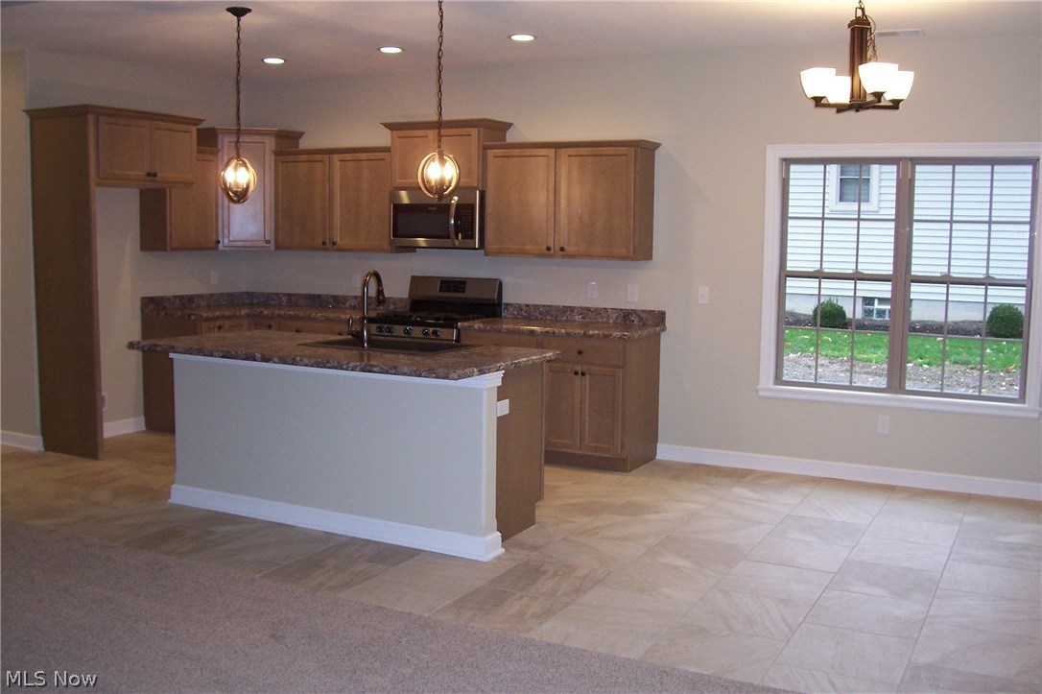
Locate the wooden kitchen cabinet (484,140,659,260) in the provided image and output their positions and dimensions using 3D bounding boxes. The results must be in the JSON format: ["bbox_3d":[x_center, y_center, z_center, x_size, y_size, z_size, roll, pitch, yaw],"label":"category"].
[{"bbox_3d":[0.337,-1.000,6.774,1.194,0.769,0.353,4,7,28],"label":"wooden kitchen cabinet"}]

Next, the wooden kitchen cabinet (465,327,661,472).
[{"bbox_3d":[0.267,0.318,6.737,1.220,0.872,0.620,4,7,28],"label":"wooden kitchen cabinet"}]

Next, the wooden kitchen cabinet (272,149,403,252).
[{"bbox_3d":[-1.379,-1.118,7.645,1.140,0.765,0.350,4,7,28],"label":"wooden kitchen cabinet"}]

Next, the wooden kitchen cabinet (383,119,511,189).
[{"bbox_3d":[-0.543,-1.392,7.190,0.895,0.469,0.374,4,7,28],"label":"wooden kitchen cabinet"}]

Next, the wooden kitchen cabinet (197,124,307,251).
[{"bbox_3d":[-2.252,-1.269,8.025,0.880,0.970,0.690,-1,6,-17],"label":"wooden kitchen cabinet"}]

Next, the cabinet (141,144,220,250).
[{"bbox_3d":[-2.609,-1.118,7.525,0.350,0.765,0.490,4,7,28],"label":"cabinet"}]

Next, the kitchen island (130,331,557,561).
[{"bbox_3d":[-0.944,0.460,5.170,2.121,0.924,1.000,4,7,28],"label":"kitchen island"}]

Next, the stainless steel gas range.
[{"bbox_3d":[-0.639,0.102,7.205,0.772,1.202,0.687,4,7,28],"label":"stainless steel gas range"}]

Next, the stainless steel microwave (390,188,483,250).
[{"bbox_3d":[-0.531,-0.922,7.177,0.755,0.420,0.395,4,7,28],"label":"stainless steel microwave"}]

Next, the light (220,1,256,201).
[{"bbox_3d":[-1.530,-1.301,5.327,0.205,1.033,0.205,-1,6,-16],"label":"light"}]

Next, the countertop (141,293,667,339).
[{"bbox_3d":[-0.942,-0.241,7.086,3.788,0.141,1.136,4,7,28],"label":"countertop"}]

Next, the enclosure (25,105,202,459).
[{"bbox_3d":[-2.802,-0.452,6.931,0.616,2.310,1.000,4,7,28],"label":"enclosure"}]

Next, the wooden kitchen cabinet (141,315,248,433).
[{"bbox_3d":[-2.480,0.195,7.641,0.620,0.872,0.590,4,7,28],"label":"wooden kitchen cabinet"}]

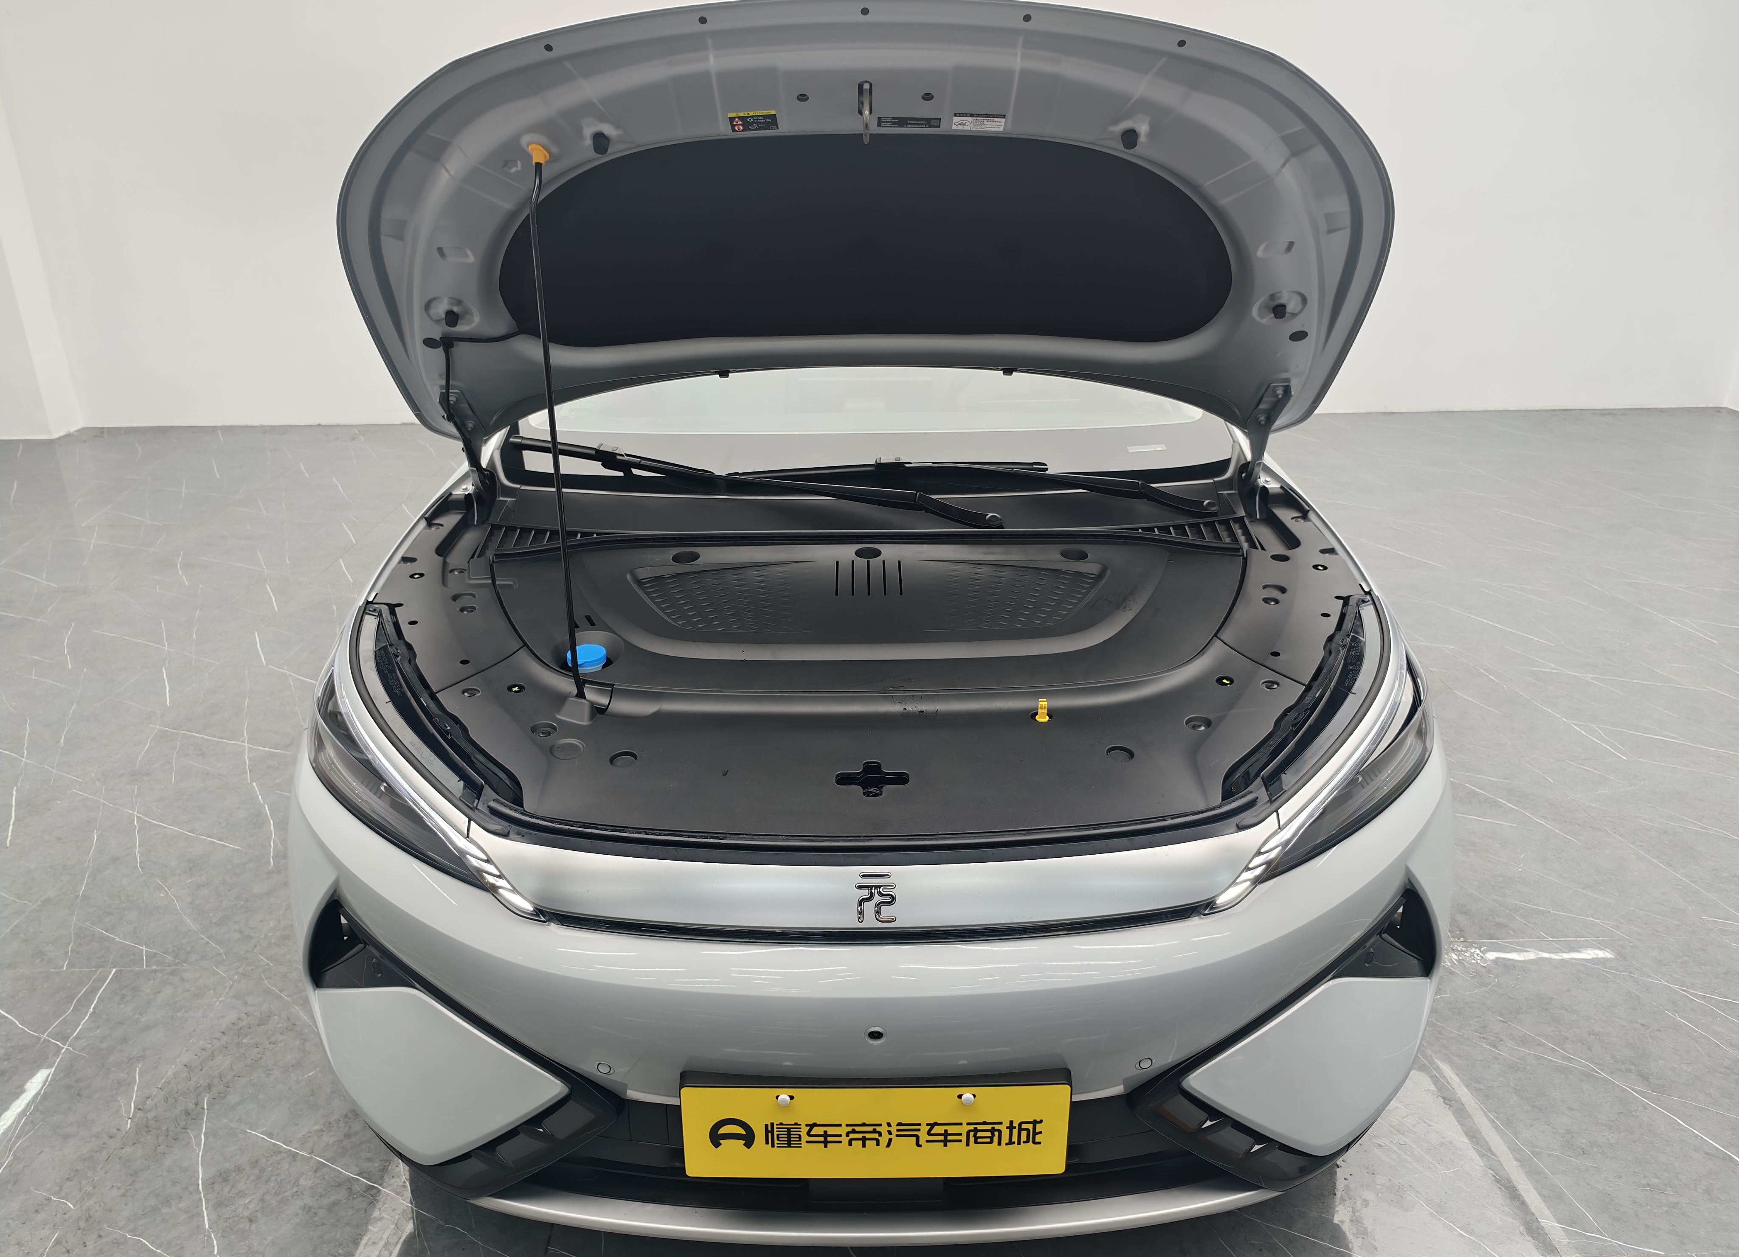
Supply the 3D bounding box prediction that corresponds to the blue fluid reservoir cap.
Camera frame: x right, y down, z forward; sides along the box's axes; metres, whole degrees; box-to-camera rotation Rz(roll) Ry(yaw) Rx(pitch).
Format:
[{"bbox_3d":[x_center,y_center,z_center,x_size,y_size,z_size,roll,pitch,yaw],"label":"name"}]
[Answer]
[{"bbox_3d":[-0.402,0.042,1.635,0.057,0.028,0.057,-1,21,0],"label":"blue fluid reservoir cap"}]

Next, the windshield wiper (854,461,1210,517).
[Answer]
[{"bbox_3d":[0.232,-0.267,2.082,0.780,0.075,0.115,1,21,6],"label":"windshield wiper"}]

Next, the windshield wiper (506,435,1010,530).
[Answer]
[{"bbox_3d":[-0.235,-0.263,2.071,0.940,0.065,0.095,11,23,15],"label":"windshield wiper"}]

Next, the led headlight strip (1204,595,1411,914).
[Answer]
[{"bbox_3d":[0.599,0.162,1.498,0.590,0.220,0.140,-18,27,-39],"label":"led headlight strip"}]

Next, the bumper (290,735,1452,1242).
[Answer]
[{"bbox_3d":[0.011,0.457,1.570,1.790,0.520,0.560,-1,21,0],"label":"bumper"}]

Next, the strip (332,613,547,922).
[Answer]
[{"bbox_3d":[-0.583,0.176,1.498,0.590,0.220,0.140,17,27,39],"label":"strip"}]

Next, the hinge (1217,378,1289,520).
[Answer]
[{"bbox_3d":[0.681,-0.321,2.021,0.100,0.240,0.140,-1,21,0],"label":"hinge"}]

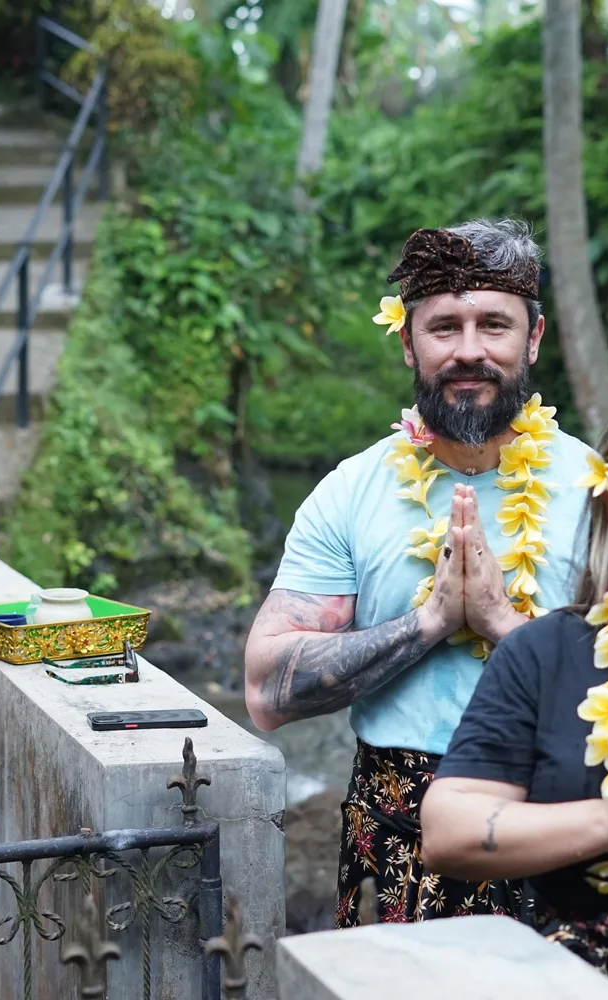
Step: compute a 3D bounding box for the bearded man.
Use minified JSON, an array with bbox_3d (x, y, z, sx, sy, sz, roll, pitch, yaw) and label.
[{"bbox_3d":[0.210,0.528,2.783,0.580,1.790,0.440,0,6,3],"label":"bearded man"}]

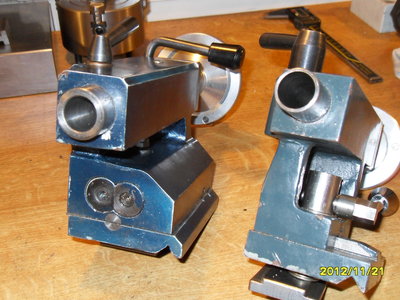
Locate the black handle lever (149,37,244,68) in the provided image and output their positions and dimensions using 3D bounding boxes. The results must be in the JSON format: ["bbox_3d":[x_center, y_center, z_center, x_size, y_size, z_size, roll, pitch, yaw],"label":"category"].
[{"bbox_3d":[-0.006,-0.066,0.337,0.091,0.018,0.015,19,21,41],"label":"black handle lever"}]

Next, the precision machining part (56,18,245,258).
[{"bbox_3d":[-0.019,-0.022,0.348,0.097,0.130,0.204,9,16,15],"label":"precision machining part"}]

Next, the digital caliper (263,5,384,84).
[{"bbox_3d":[0.145,-0.137,0.616,0.069,0.015,0.233,-7,35,-11],"label":"digital caliper"}]

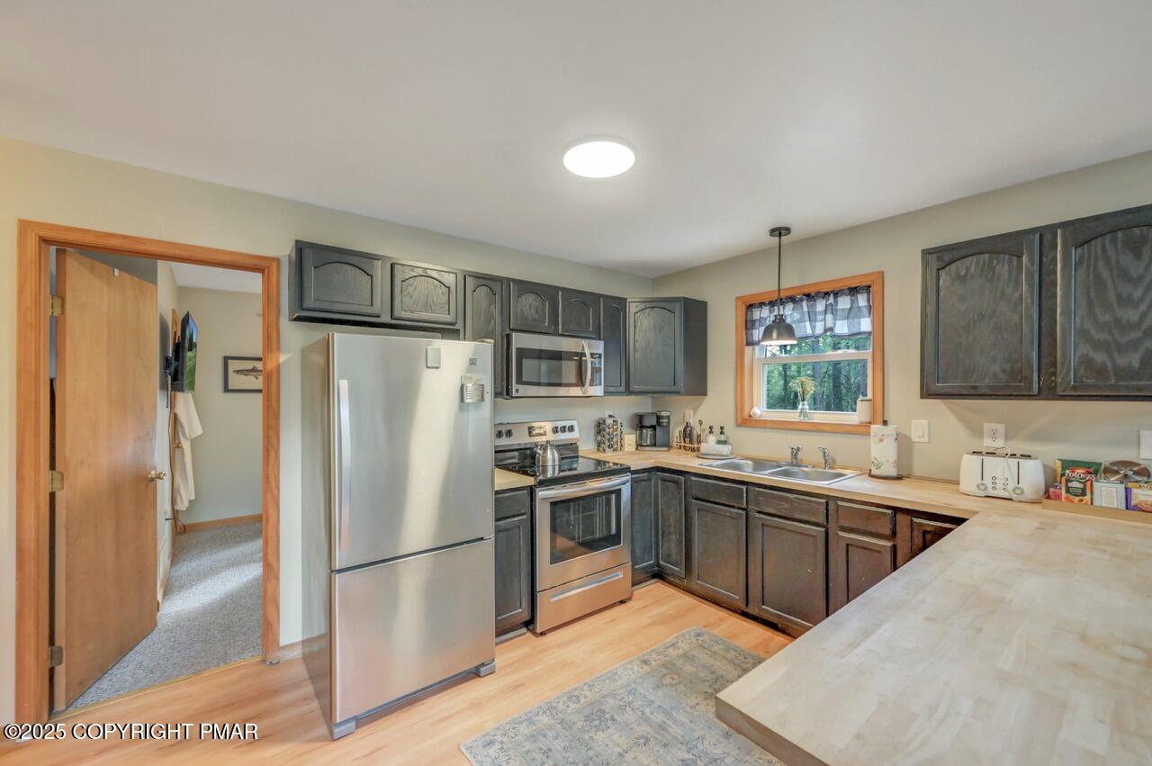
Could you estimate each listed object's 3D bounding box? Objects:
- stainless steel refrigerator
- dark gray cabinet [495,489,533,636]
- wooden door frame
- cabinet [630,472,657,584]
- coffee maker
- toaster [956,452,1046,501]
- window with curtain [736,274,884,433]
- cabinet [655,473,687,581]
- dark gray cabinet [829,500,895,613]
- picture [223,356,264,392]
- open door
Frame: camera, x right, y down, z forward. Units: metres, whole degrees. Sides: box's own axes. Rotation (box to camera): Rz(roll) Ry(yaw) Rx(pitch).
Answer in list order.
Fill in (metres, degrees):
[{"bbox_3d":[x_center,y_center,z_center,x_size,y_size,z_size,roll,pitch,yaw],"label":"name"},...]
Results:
[{"bbox_3d":[-0.922,0.633,2.333,0.750,1.685,0.770,0,-1,-38],"label":"stainless steel refrigerator"},{"bbox_3d":[-0.574,1.033,2.737,0.320,0.870,0.630,1,-1,-39],"label":"dark gray cabinet"},{"bbox_3d":[-1.963,0.393,2.155,0.890,2.110,0.130,1,-1,-36],"label":"wooden door frame"},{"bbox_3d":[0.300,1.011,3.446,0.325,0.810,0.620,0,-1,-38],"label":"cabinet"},{"bbox_3d":[0.667,0.404,3.860,0.295,0.345,0.260,0,-1,8],"label":"coffee maker"},{"bbox_3d":[2.088,0.451,2.200,0.300,0.200,0.255,-1,-1,43],"label":"toaster"},{"bbox_3d":[1.572,-0.171,3.096,0.120,0.980,0.980,1,-1,-39],"label":"window with curtain"},{"bbox_3d":[0.920,1.010,3.396,0.615,0.810,0.270,0,-1,-38],"label":"cabinet"},{"bbox_3d":[1.652,1.026,2.413,0.610,0.850,0.330,1,-1,-39],"label":"dark gray cabinet"},{"bbox_3d":[-3.423,-0.082,4.784,0.535,0.381,0.025,0,-1,-38],"label":"picture"},{"bbox_3d":[-2.406,0.428,2.331,0.040,2.030,0.745,0,-1,-20],"label":"open door"}]

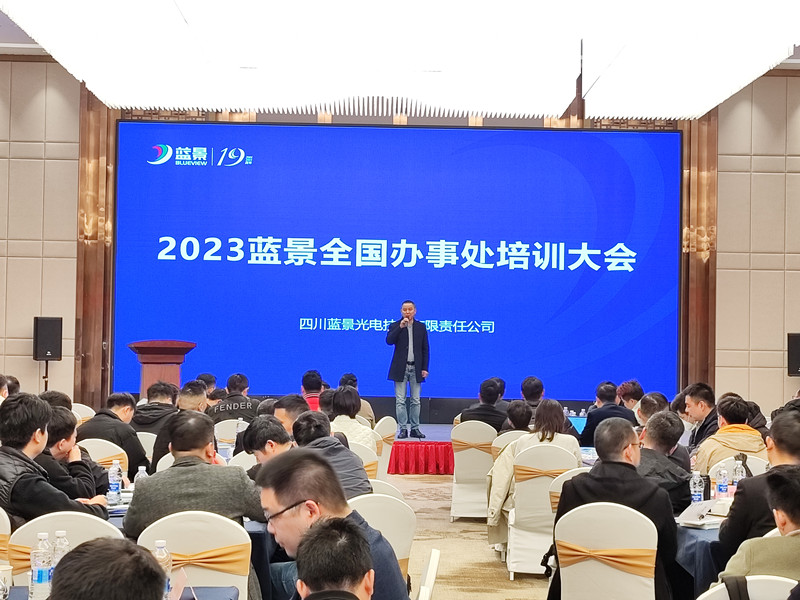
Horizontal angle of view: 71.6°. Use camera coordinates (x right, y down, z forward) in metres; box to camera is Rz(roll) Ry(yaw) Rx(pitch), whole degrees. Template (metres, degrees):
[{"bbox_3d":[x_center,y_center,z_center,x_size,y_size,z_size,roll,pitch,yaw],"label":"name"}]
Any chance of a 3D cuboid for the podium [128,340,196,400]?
[{"bbox_3d":[-3.080,1.130,7.200,0.800,1.180,0.520,2,-2,-22],"label":"podium"}]

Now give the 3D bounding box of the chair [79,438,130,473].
[{"bbox_3d":[-2.063,1.422,3.985,0.450,0.930,0.550,1,-4,-2],"label":"chair"}]

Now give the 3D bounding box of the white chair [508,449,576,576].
[{"bbox_3d":[0.990,1.430,3.950,0.440,0.910,0.540,1,-2,5],"label":"white chair"}]

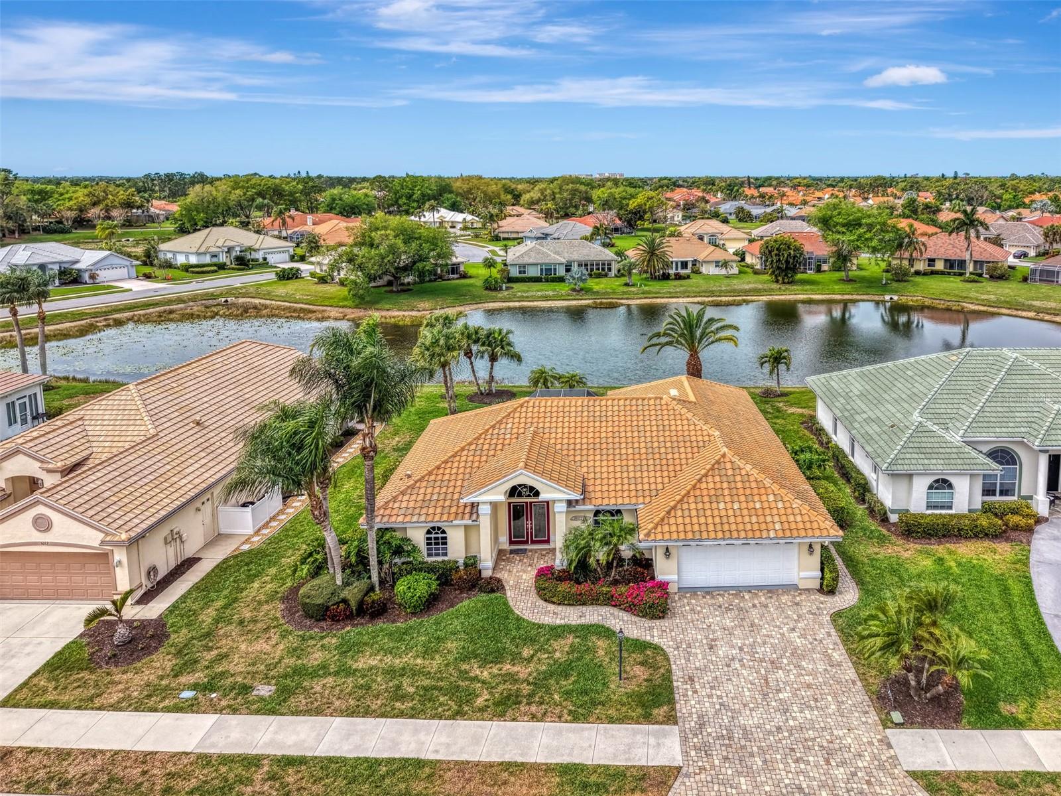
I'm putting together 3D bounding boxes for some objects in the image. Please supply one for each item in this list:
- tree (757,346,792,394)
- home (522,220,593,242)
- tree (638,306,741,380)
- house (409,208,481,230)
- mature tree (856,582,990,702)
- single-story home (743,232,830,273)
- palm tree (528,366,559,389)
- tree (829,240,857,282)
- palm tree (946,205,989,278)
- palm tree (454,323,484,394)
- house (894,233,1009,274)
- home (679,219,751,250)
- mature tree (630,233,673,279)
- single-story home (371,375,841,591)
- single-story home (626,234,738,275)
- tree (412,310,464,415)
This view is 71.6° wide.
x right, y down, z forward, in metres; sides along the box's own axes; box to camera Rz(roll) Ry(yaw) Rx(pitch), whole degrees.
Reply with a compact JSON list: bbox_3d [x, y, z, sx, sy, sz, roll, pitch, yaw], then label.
[{"bbox_3d":[18.900,-2.122,56.267,2.600,3.700,2.600,0,17,0],"label":"tree"},{"bbox_3d":[9.000,-37.878,170.823,19.000,5.900,16.000,5,17,16],"label":"home"},{"bbox_3d":[11.400,-3.271,53.834,7.100,7.100,7.100,0,17,0],"label":"tree"},{"bbox_3d":[-27.000,-56.812,233.527,21.500,6.100,15.000,-5,17,-15],"label":"house"},{"bbox_3d":[12.643,7.878,23.698,3.900,3.810,3.600,0,17,0],"label":"mature tree"},{"bbox_3d":[50.300,-26.984,135.268,17.500,6.000,15.500,1,17,2],"label":"single-story home"},{"bbox_3d":[1.026,-1.061,54.803,2.350,2.800,2.300,0,17,0],"label":"palm tree"},{"bbox_3d":[50.692,-22.209,118.211,4.100,6.700,4.100,0,17,0],"label":"tree"},{"bbox_3d":[73.158,-25.732,121.411,6.200,11.600,6.200,0,17,0],"label":"palm tree"},{"bbox_3d":[-4.600,-2.984,55.486,2.600,5.600,2.600,0,17,0],"label":"palm tree"},{"bbox_3d":[71.500,-24.871,126.723,16.800,6.100,14.500,7,18,23],"label":"house"},{"bbox_3d":[41.700,-37.686,169.837,15.000,6.100,18.000,0,17,0],"label":"home"},{"bbox_3d":[19.200,-22.635,117.974,6.800,7.500,6.800,0,17,0],"label":"mature tree"},{"bbox_3d":[3.400,2.220,38.373,19.300,6.000,20.800,1,17,3],"label":"single-story home"},{"bbox_3d":[26.300,-25.272,129.190,17.800,5.700,16.000,0,17,0],"label":"single-story home"},{"bbox_3d":[-6.332,-2.249,50.398,3.500,7.550,3.500,0,17,0],"label":"tree"}]

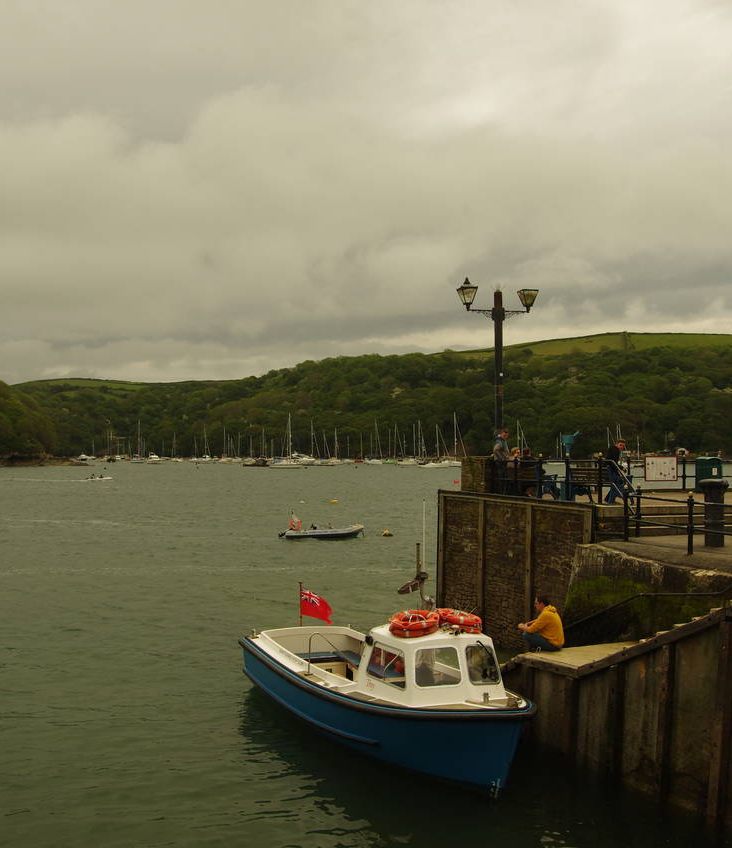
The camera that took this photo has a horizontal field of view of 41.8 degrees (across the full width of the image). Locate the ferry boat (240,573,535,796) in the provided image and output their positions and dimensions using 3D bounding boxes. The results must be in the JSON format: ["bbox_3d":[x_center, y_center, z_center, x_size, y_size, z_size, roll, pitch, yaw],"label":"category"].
[{"bbox_3d":[0.422,3.723,15.337,2.500,2.500,7.200,1,-2,-29],"label":"ferry boat"}]

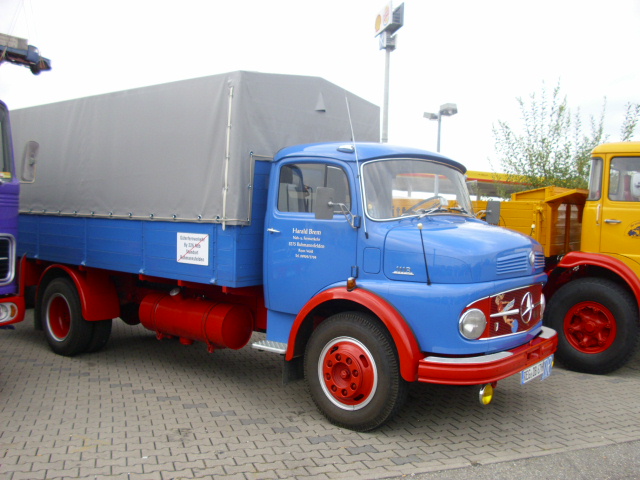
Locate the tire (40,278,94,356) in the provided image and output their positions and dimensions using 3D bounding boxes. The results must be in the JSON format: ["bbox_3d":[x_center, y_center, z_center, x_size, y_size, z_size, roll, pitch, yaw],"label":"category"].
[{"bbox_3d":[-3.085,0.920,7.949,0.966,0.966,0.250,3,3,38],"label":"tire"}]

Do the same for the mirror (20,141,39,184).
[{"bbox_3d":[-3.070,-0.831,6.850,0.070,0.400,0.160,8,-1,27],"label":"mirror"}]

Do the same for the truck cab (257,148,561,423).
[{"bbox_3d":[0.939,0.321,6.066,2.200,2.490,2.300,3,3,38],"label":"truck cab"}]

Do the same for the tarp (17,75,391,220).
[{"bbox_3d":[-1.967,-1.030,8.353,4.978,1.552,2.317,3,3,38],"label":"tarp"}]

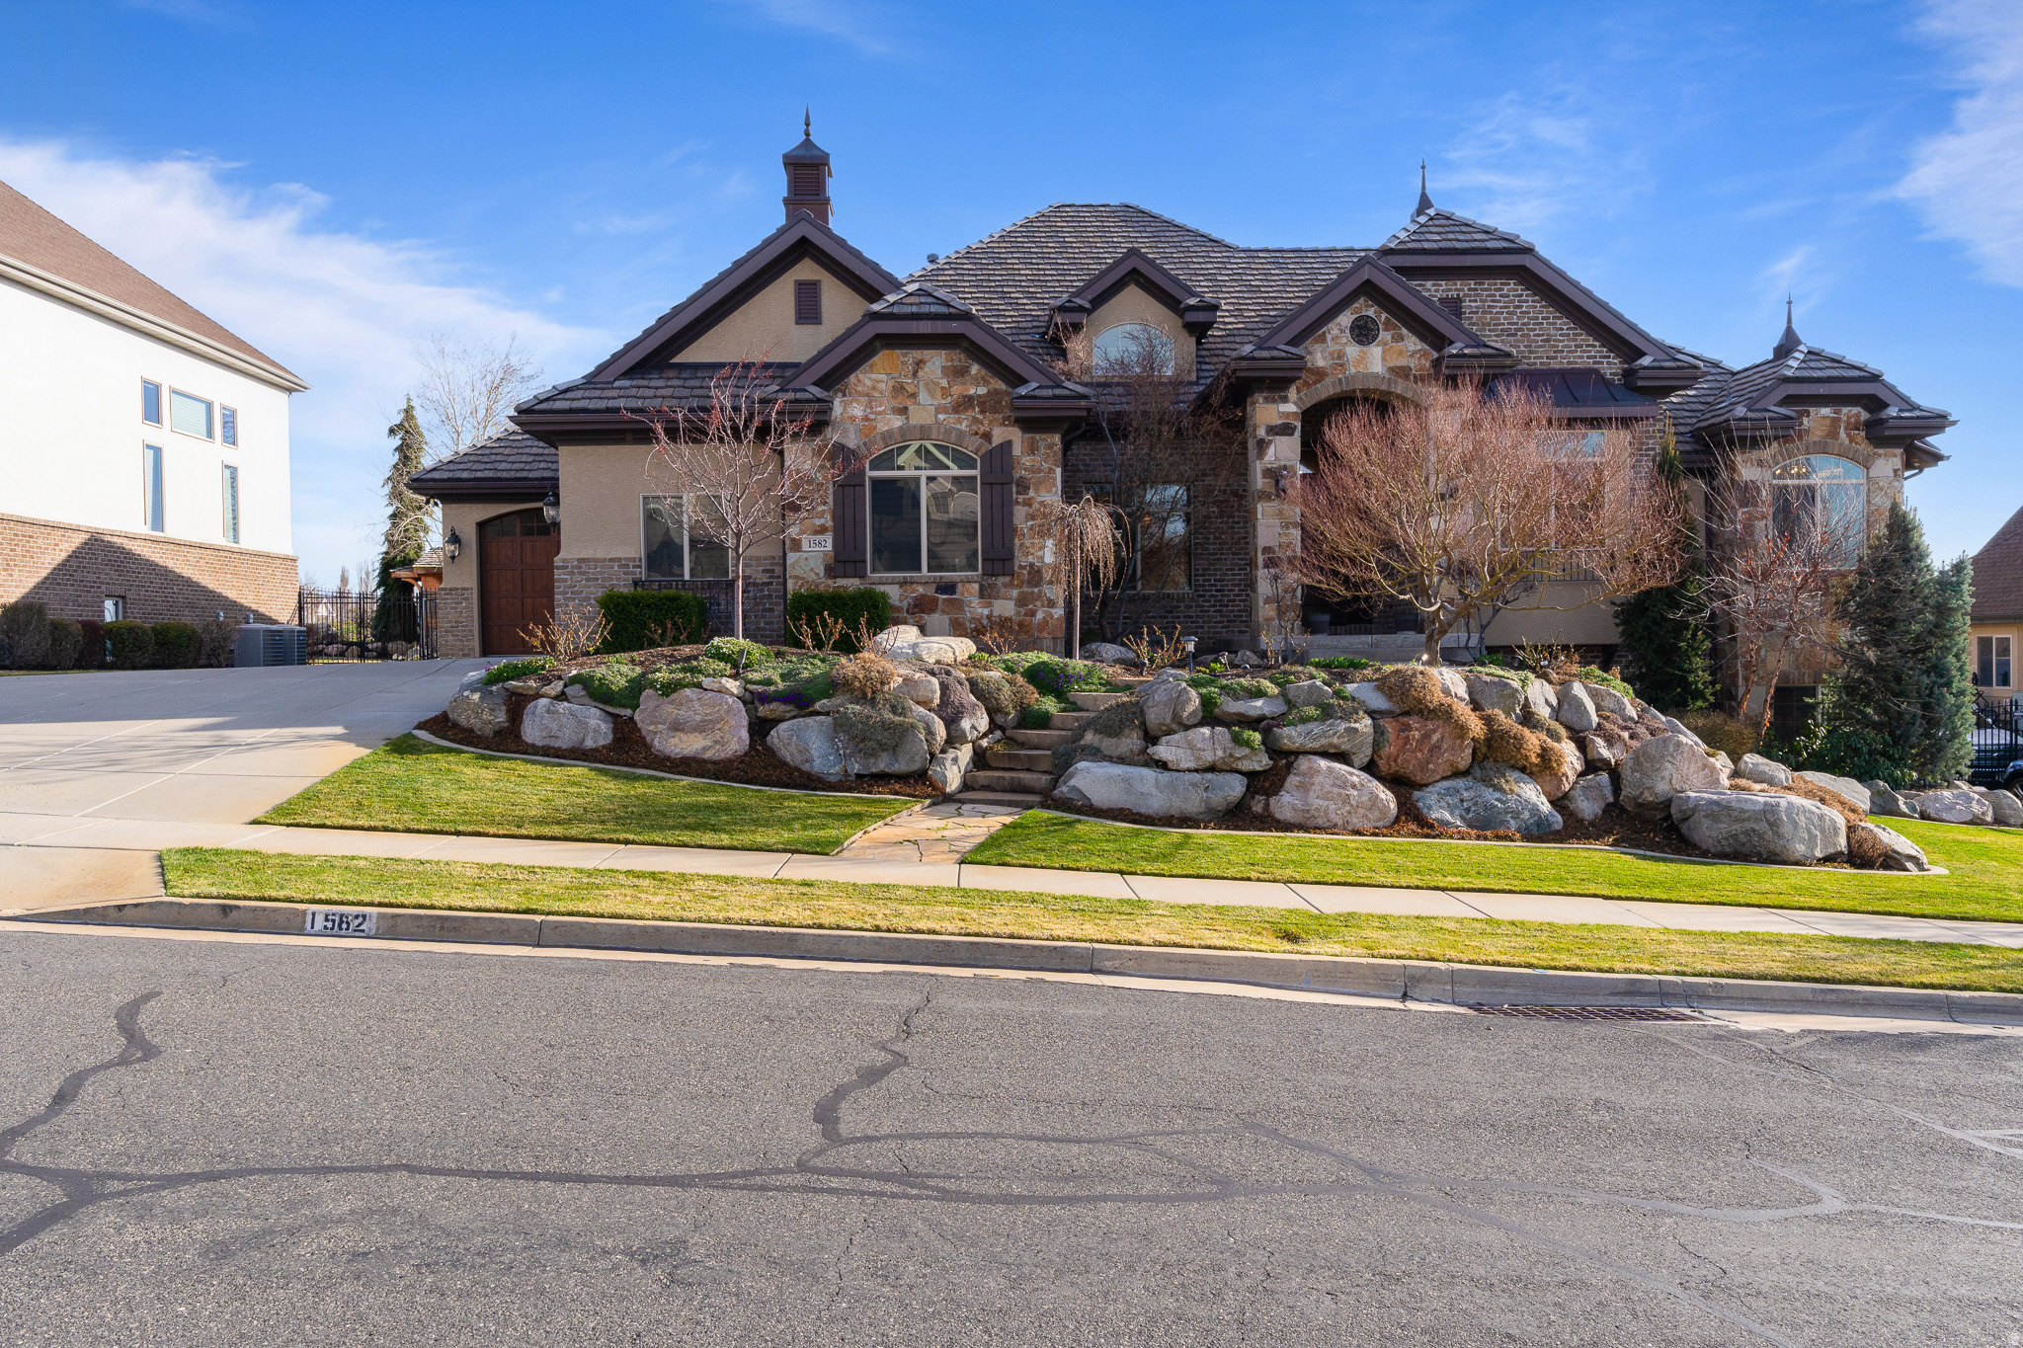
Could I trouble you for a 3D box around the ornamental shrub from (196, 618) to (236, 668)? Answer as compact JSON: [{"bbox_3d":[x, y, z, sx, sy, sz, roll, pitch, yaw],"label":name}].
[{"bbox_3d":[-14.492,-0.561,27.600,0.780,0.880,0.800,0,0,0],"label":"ornamental shrub"}]

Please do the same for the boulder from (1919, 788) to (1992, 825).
[{"bbox_3d":[11.080,1.558,17.800,0.840,0.450,0.680,0,0,0],"label":"boulder"}]

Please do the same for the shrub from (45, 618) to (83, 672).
[{"bbox_3d":[-14.514,-0.447,23.200,0.780,0.800,0.780,0,0,0],"label":"shrub"}]

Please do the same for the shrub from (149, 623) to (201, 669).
[{"bbox_3d":[-14.508,-0.493,26.300,0.860,0.820,0.860,0,0,0],"label":"shrub"}]

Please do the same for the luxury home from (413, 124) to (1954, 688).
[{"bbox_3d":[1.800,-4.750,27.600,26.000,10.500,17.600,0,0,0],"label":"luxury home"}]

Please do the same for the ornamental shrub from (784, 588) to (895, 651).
[{"bbox_3d":[-2.156,-0.670,18.900,1.300,0.830,0.950,0,0,0],"label":"ornamental shrub"}]

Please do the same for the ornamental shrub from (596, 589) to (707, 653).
[{"bbox_3d":[-4.715,-0.693,19.850,1.420,0.860,1.000,0,0,0],"label":"ornamental shrub"}]

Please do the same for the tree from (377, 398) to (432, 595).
[{"bbox_3d":[-14.439,-3.564,36.000,1.400,5.900,1.400,0,0,0],"label":"tree"}]

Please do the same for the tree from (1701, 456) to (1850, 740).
[{"bbox_3d":[9.611,-1.011,19.200,2.000,3.750,1.950,0,0,0],"label":"tree"}]

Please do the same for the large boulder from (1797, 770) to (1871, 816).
[{"bbox_3d":[9.525,1.394,17.600,0.900,0.550,0.750,0,0,0],"label":"large boulder"}]

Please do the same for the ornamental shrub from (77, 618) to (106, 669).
[{"bbox_3d":[-14.516,-0.473,23.900,0.700,0.790,0.720,0,0,0],"label":"ornamental shrub"}]

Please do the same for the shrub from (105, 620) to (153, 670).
[{"bbox_3d":[-14.533,-0.482,25.000,0.820,0.800,0.820,0,0,0],"label":"shrub"}]

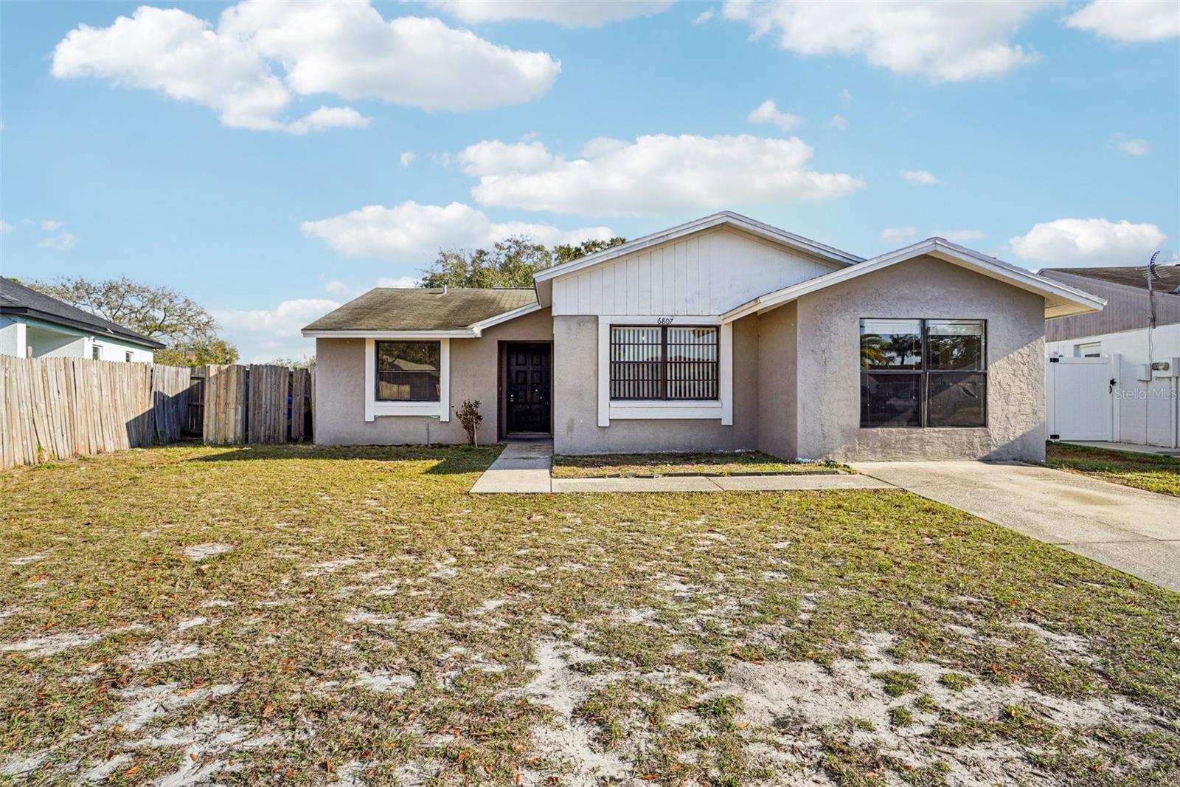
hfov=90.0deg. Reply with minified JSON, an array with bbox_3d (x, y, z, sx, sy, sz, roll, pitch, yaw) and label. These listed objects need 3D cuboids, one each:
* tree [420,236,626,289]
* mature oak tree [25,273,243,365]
[{"bbox_3d":[-3.500,-3.950,33.500,12.300,9.900,11.300,0,1,0],"label":"tree"},{"bbox_3d":[-33.500,-3.900,43.000,15.200,9.400,13.500,0,1,0],"label":"mature oak tree"}]

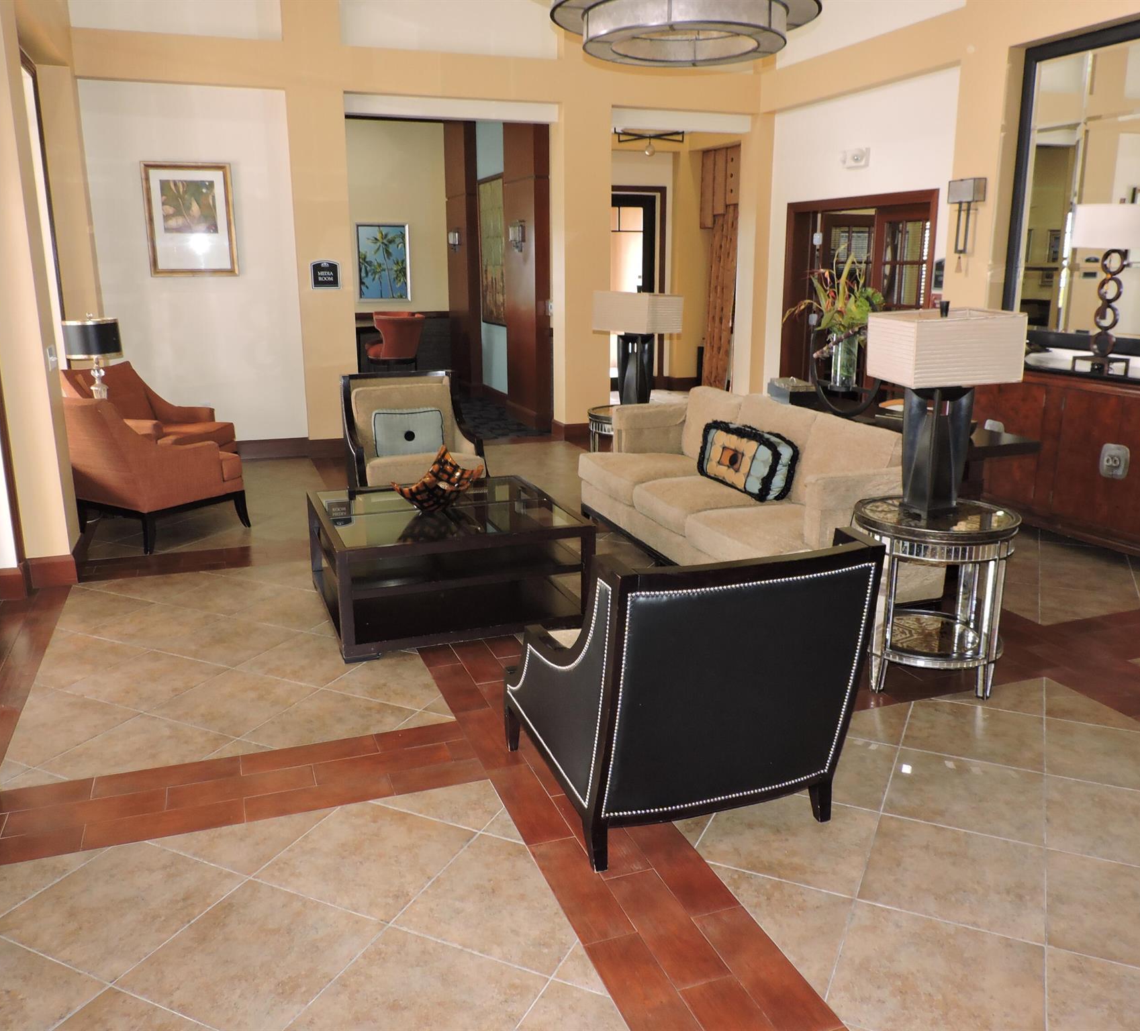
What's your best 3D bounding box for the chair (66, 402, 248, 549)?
[{"bbox_3d":[-2.658,-0.331,5.960,0.820,0.920,0.890,9,16,33],"label":"chair"}]

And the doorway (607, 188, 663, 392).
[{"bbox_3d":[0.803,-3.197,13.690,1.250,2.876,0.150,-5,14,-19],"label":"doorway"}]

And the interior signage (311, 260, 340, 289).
[{"bbox_3d":[-2.179,-2.150,8.505,0.281,0.257,0.025,-5,14,-19],"label":"interior signage"}]

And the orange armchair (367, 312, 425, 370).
[{"bbox_3d":[-2.015,-1.701,11.087,0.630,1.200,0.600,-2,13,-5],"label":"orange armchair"}]

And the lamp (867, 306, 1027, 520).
[{"bbox_3d":[1.332,-0.375,3.453,0.410,0.778,0.328,-3,14,-11],"label":"lamp"}]

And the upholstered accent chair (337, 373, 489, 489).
[{"bbox_3d":[-1.064,-0.460,6.393,0.792,0.886,0.915,-5,14,-19],"label":"upholstered accent chair"}]

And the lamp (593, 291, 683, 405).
[{"bbox_3d":[0.442,-1.101,6.470,0.450,0.821,0.355,11,17,39],"label":"lamp"}]

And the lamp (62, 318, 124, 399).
[{"bbox_3d":[-3.179,-0.986,6.424,0.390,0.725,0.390,-5,14,-19],"label":"lamp"}]

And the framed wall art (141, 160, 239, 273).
[{"bbox_3d":[-3.130,-2.437,7.873,0.686,0.902,0.038,-5,14,-19],"label":"framed wall art"}]

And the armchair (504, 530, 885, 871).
[{"bbox_3d":[0.305,0.426,2.773,0.745,0.849,0.905,-5,14,-19],"label":"armchair"}]

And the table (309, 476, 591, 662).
[{"bbox_3d":[-0.616,0.198,4.652,1.139,0.480,1.180,-5,14,-20],"label":"table"}]

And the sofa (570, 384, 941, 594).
[{"bbox_3d":[0.878,-0.149,5.137,0.896,0.853,2.282,-5,14,-19],"label":"sofa"}]

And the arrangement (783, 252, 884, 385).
[{"bbox_3d":[1.526,-1.108,5.407,0.415,0.731,0.443,-5,14,-19],"label":"arrangement"}]

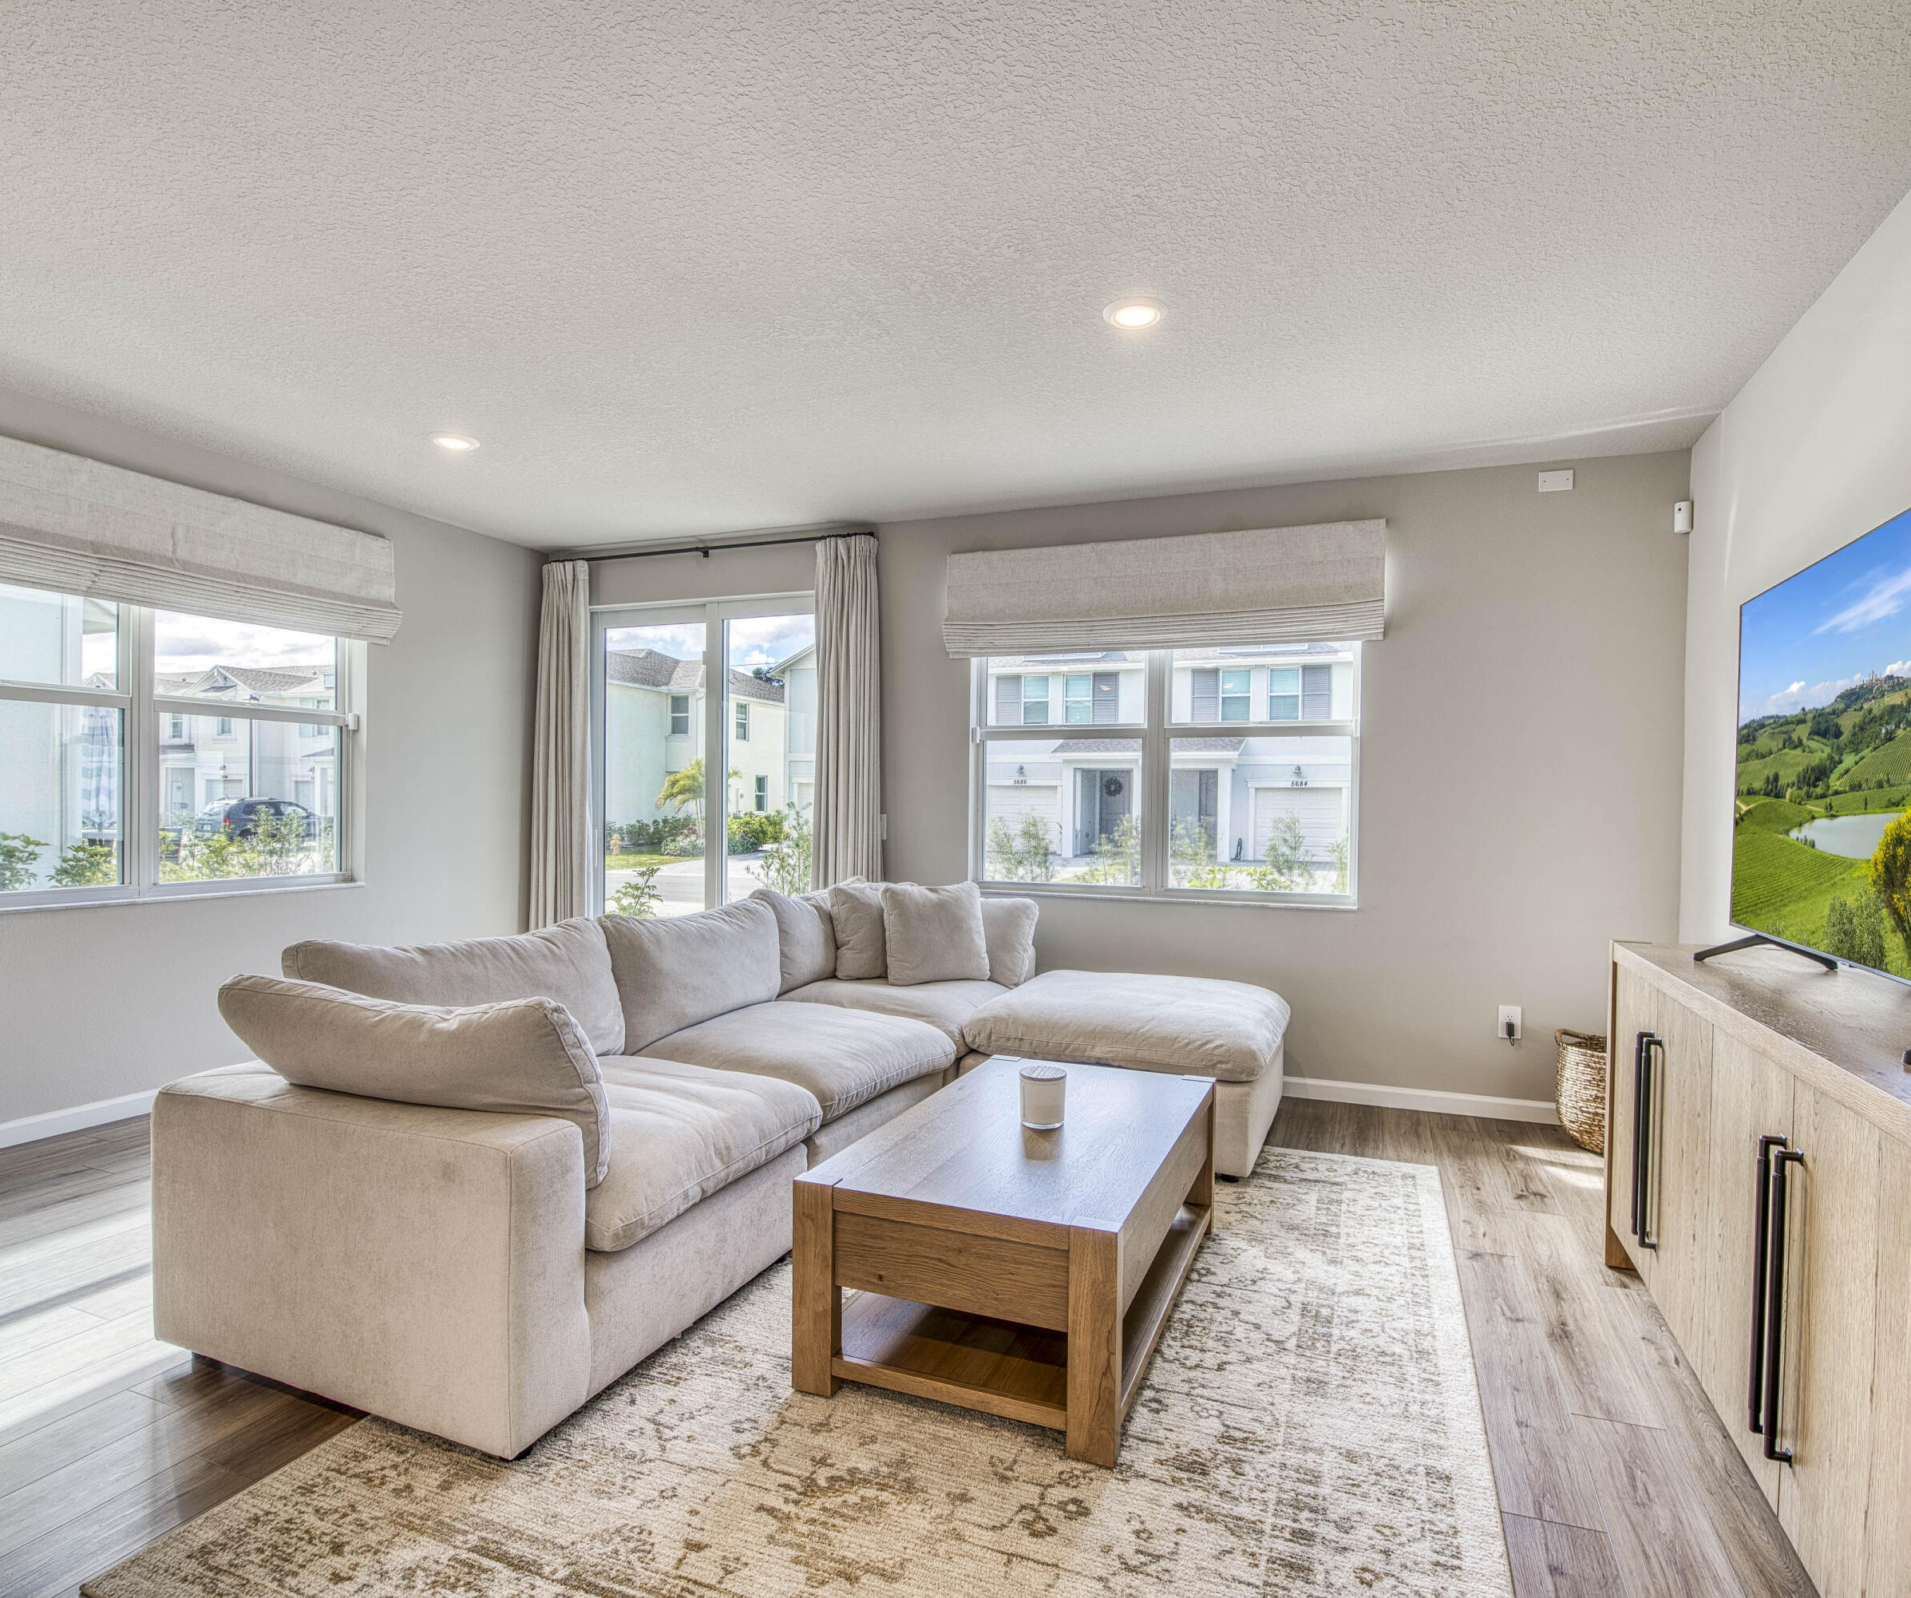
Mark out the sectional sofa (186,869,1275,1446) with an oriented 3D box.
[{"bbox_3d":[-0.216,0.851,3.353,2.330,0.925,3.140,1,0,22],"label":"sectional sofa"}]

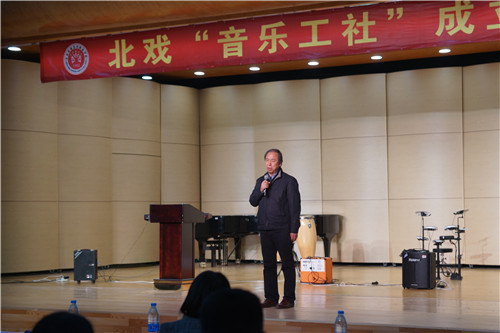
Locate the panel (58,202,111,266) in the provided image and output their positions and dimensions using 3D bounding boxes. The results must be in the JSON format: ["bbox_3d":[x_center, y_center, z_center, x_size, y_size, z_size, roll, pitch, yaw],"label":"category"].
[{"bbox_3d":[-2.959,1.239,17.630,0.120,1.206,1.440,-2,-3,33],"label":"panel"}]

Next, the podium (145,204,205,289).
[{"bbox_3d":[-1.022,1.108,13.575,0.540,1.160,0.530,-2,-3,31],"label":"podium"}]

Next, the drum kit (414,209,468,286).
[{"bbox_3d":[2.902,1.185,14.650,0.820,1.080,0.800,-1,-3,14],"label":"drum kit"}]

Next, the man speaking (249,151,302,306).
[{"bbox_3d":[0.270,0.680,10.796,0.520,1.745,0.370,-2,-3,33],"label":"man speaking"}]

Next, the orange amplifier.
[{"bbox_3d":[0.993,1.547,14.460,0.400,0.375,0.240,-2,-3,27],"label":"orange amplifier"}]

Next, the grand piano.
[{"bbox_3d":[0.356,1.431,18.580,2.420,0.990,1.520,-2,-3,30],"label":"grand piano"}]

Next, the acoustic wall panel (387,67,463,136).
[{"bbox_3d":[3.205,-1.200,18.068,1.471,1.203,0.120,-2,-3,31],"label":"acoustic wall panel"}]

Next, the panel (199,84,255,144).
[{"bbox_3d":[-0.477,-1.055,19.941,1.330,1.161,0.120,-2,-3,31],"label":"panel"}]

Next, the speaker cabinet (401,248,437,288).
[{"bbox_3d":[2.292,1.391,13.183,0.380,0.505,0.340,-2,-3,24],"label":"speaker cabinet"}]

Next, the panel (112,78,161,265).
[{"bbox_3d":[-2.178,0.109,18.829,0.130,3.558,1.380,-2,-3,35],"label":"panel"}]

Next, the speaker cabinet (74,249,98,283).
[{"bbox_3d":[-2.449,1.488,14.482,0.305,0.505,0.270,0,-3,-3],"label":"speaker cabinet"}]

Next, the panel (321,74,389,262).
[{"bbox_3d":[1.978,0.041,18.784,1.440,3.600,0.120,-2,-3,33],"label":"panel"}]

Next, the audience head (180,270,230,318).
[{"bbox_3d":[-0.223,0.638,4.850,0.225,0.240,0.245,-2,-3,28],"label":"audience head"}]

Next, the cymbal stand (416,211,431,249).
[{"bbox_3d":[2.647,1.204,14.800,0.250,1.060,0.260,-1,-3,14],"label":"cymbal stand"}]

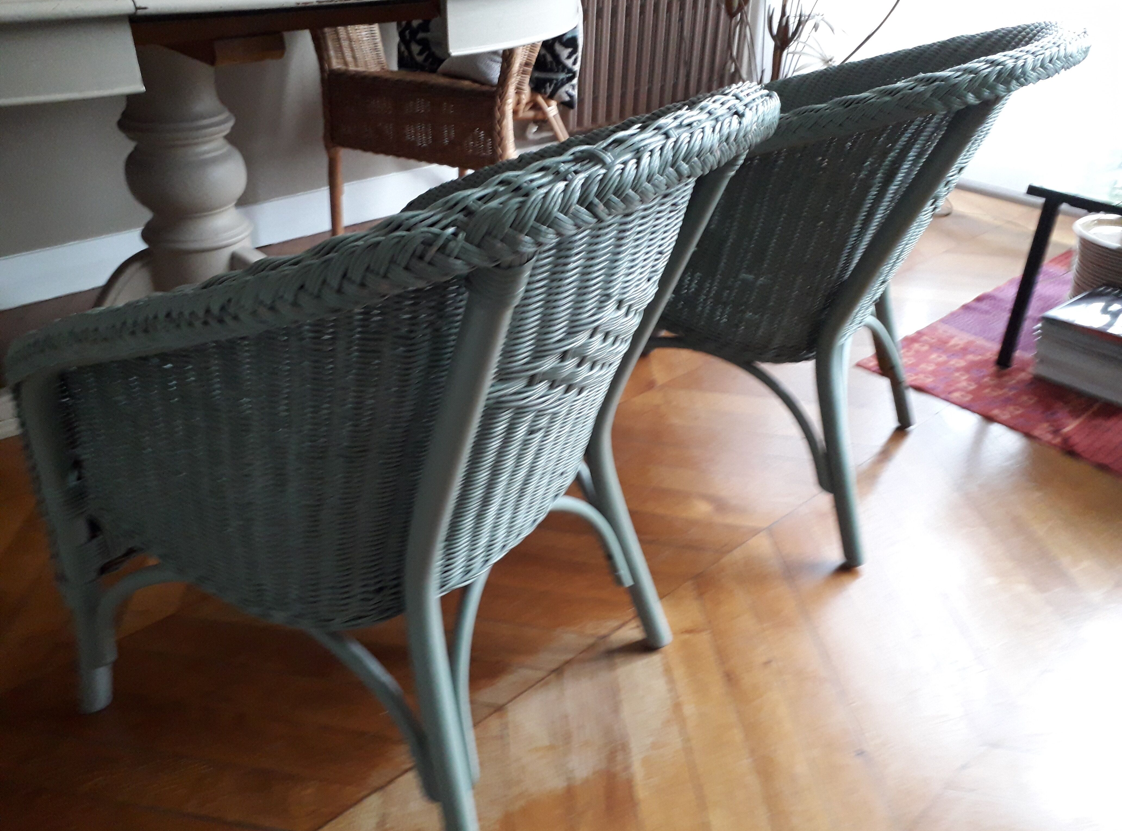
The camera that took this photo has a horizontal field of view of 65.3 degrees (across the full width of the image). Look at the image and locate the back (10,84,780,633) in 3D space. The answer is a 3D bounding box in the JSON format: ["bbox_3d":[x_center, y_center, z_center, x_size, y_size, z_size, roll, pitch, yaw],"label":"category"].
[{"bbox_3d":[-0.119,-0.092,0.891,0.552,0.455,0.653,21,37,27],"label":"back"}]

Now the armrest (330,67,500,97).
[{"bbox_3d":[-0.354,-0.803,2.108,0.428,0.045,0.055,14,34,18],"label":"armrest"}]

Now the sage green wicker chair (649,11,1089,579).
[{"bbox_3d":[0.388,-0.251,1.441,0.626,0.745,0.653,18,36,23],"label":"sage green wicker chair"}]

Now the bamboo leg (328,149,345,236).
[{"bbox_3d":[-0.585,-0.554,2.290,0.032,0.291,0.032,17,33,17],"label":"bamboo leg"}]

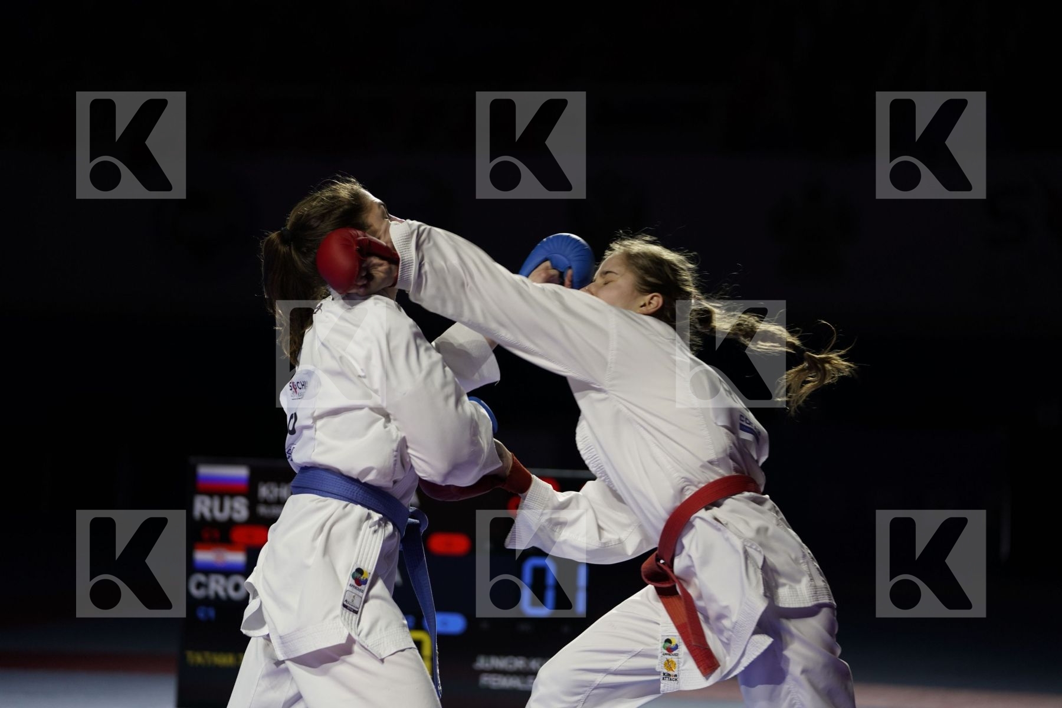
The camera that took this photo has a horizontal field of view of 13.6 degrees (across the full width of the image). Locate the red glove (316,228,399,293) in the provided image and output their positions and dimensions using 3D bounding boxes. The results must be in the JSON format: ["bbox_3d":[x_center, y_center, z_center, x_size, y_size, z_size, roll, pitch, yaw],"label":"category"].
[{"bbox_3d":[-0.334,-0.184,8.820,0.190,0.125,0.125,12,6,6],"label":"red glove"}]

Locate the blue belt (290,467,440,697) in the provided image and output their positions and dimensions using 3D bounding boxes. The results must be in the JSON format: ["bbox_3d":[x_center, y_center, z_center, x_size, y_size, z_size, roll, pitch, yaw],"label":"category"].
[{"bbox_3d":[-0.336,0.457,8.950,0.270,0.460,0.310,3,-1,-16],"label":"blue belt"}]

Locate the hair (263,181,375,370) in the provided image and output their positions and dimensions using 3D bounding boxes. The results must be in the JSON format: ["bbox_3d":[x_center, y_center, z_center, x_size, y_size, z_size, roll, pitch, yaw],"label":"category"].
[{"bbox_3d":[-0.424,-0.164,8.800,0.200,0.370,0.180,2,-1,-20],"label":"hair"}]

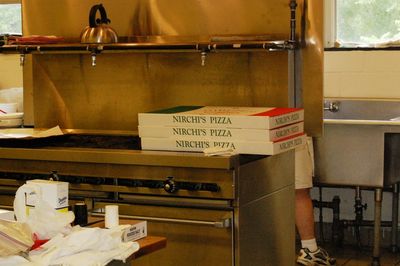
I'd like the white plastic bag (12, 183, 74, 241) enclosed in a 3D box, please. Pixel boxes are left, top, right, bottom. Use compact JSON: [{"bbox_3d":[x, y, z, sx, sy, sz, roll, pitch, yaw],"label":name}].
[{"bbox_3d":[-0.516,0.259,3.000,0.190,0.170,0.165,-1,5,-7],"label":"white plastic bag"}]

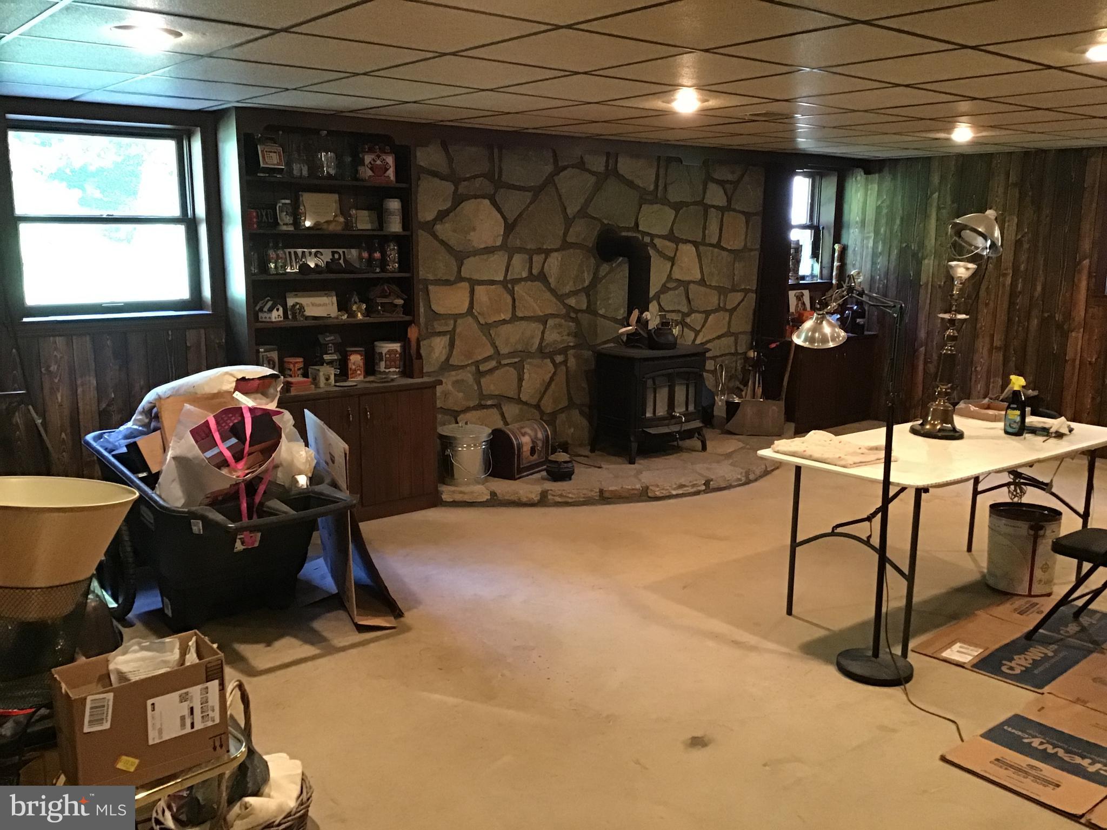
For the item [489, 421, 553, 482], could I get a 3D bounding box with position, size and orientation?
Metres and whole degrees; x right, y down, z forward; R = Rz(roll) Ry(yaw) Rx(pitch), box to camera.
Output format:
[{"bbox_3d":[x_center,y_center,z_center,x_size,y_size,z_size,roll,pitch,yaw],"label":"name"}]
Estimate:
[{"bbox_3d":[-0.230,0.209,6.399,0.245,0.308,0.443,6,12,30],"label":"item"}]

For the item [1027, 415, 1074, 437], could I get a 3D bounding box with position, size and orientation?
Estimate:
[{"bbox_3d":[2.241,0.048,4.514,0.200,0.070,0.110,-2,11,-10],"label":"item"}]

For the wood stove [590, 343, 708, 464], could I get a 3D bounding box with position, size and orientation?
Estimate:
[{"bbox_3d":[0.696,-0.094,6.919,0.710,0.720,0.560,-8,13,-38],"label":"wood stove"}]

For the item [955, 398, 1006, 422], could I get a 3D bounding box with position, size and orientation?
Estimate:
[{"bbox_3d":[2.132,-0.024,4.919,0.190,0.060,0.220,-9,14,-39],"label":"item"}]

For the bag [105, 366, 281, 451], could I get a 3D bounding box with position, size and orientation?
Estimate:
[{"bbox_3d":[-1.663,0.009,4.552,0.640,0.320,0.480,-7,13,-35],"label":"bag"}]

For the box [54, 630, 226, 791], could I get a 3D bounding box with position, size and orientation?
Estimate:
[{"bbox_3d":[-0.904,0.655,2.179,0.315,0.236,0.163,-9,14,-40],"label":"box"}]

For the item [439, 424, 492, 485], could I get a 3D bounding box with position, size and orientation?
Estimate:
[{"bbox_3d":[-0.548,0.237,6.131,0.330,0.350,0.330,-1,11,-5],"label":"item"}]

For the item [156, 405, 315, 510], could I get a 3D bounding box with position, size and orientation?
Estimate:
[{"bbox_3d":[-1.308,0.231,4.048,0.500,0.420,0.400,-7,13,-35],"label":"item"}]

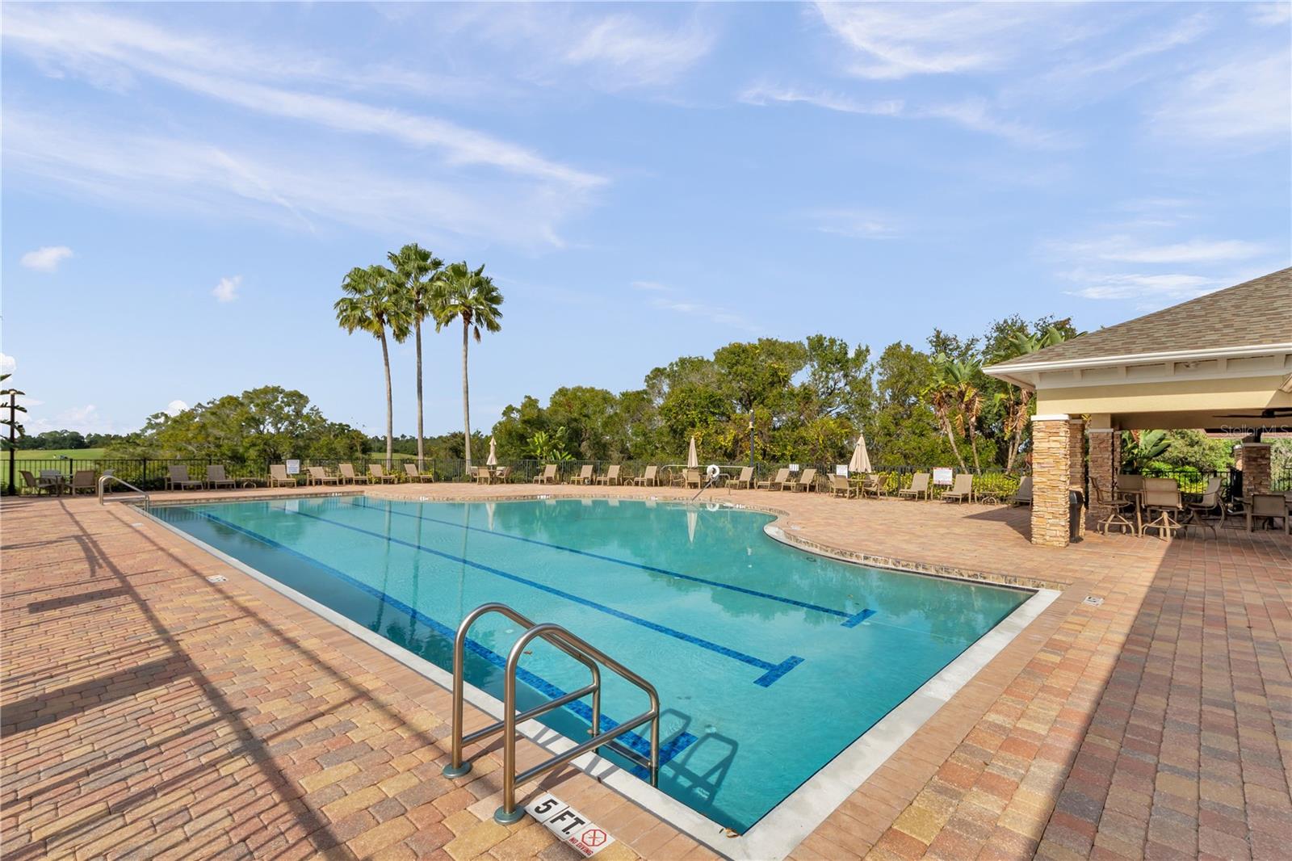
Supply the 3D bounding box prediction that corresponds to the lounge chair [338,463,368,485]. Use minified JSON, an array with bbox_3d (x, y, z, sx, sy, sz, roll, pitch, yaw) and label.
[{"bbox_3d":[-13.706,2.062,23.552,1.474,0.919,0.711,-1,-2,32],"label":"lounge chair"}]

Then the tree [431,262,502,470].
[{"bbox_3d":[-9.847,-3.167,27.894,3.700,11.700,3.700,0,-2,0],"label":"tree"}]

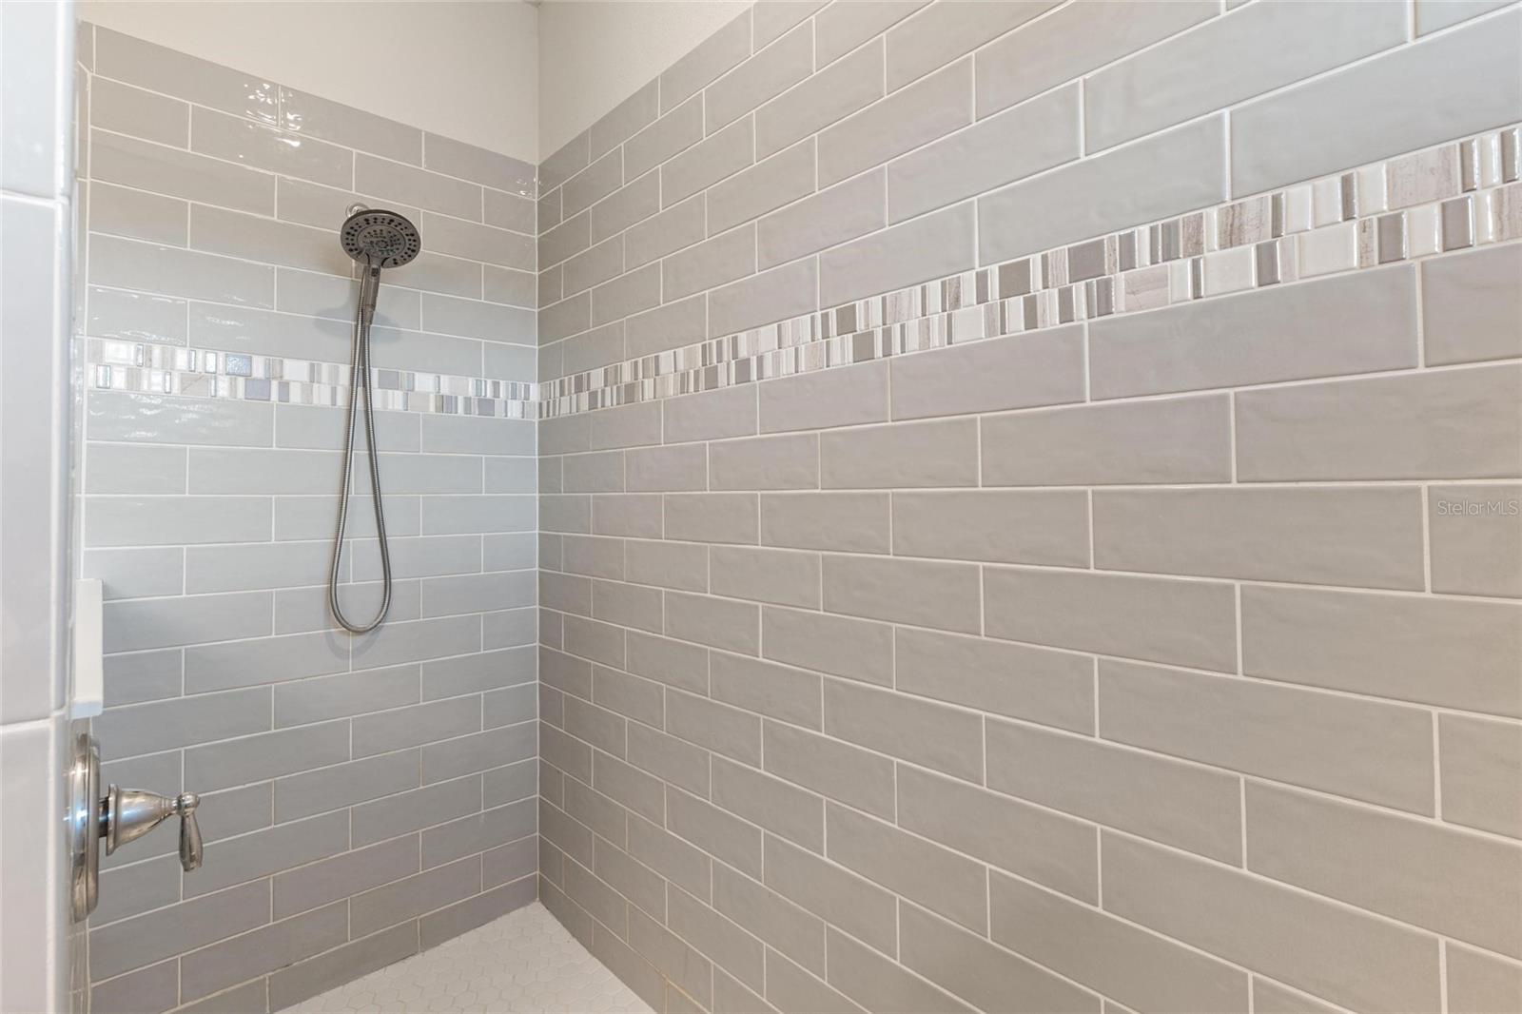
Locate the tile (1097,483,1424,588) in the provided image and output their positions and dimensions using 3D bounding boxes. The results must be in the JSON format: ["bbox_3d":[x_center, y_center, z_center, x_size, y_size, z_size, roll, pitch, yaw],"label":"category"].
[{"bbox_3d":[0.530,0.029,0.753,0.010,0.102,0.302,1,-1,-44],"label":"tile"}]

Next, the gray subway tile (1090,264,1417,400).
[{"bbox_3d":[0.528,-0.183,0.758,0.010,0.102,0.302,1,-1,-44],"label":"gray subway tile"}]

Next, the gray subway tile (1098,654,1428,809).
[{"bbox_3d":[0.533,0.242,0.748,0.010,0.102,0.302,1,-1,-44],"label":"gray subway tile"}]

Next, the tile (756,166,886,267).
[{"bbox_3d":[0.099,-0.498,1.191,0.009,0.101,0.299,0,0,-45],"label":"tile"}]

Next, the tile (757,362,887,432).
[{"bbox_3d":[0.103,-0.185,1.186,0.010,0.100,0.300,1,-1,-44],"label":"tile"}]

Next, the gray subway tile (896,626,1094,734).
[{"bbox_3d":[0.321,0.240,0.965,0.010,0.102,0.302,1,-1,-44],"label":"gray subway tile"}]

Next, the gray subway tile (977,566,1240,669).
[{"bbox_3d":[0.424,0.134,0.854,0.010,0.100,0.300,1,-1,-44],"label":"gray subway tile"}]

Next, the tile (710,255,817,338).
[{"bbox_3d":[-0.002,-0.393,1.292,0.009,0.101,0.299,0,0,-45],"label":"tile"}]

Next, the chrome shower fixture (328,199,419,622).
[{"bbox_3d":[-0.891,-0.205,1.550,0.175,0.970,0.220,0,0,-42],"label":"chrome shower fixture"}]

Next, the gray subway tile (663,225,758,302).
[{"bbox_3d":[-0.110,-0.497,1.401,0.009,0.101,0.299,0,0,-45],"label":"gray subway tile"}]

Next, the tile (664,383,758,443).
[{"bbox_3d":[-0.107,-0.189,1.398,0.009,0.101,0.299,0,0,-45],"label":"tile"}]

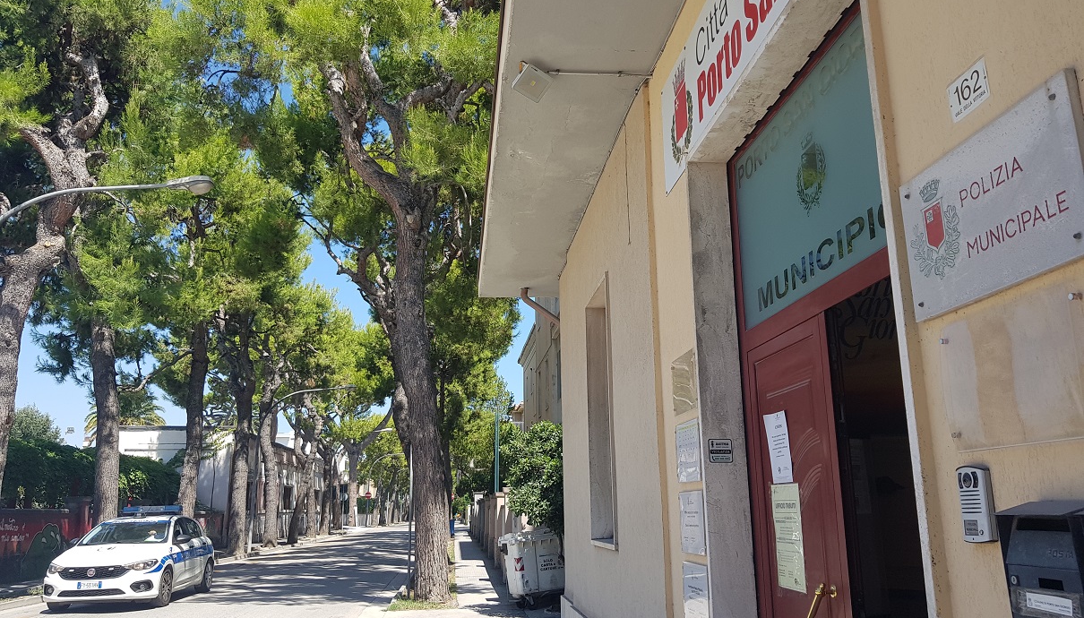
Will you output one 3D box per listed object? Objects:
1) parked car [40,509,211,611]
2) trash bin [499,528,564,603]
[{"bbox_3d":[-7.321,4.484,14.891,1.820,1.600,4.380,1,-14,-7],"label":"parked car"},{"bbox_3d":[0.000,4.293,13.554,1.220,1.170,0.940,1,-14,-14],"label":"trash bin"}]

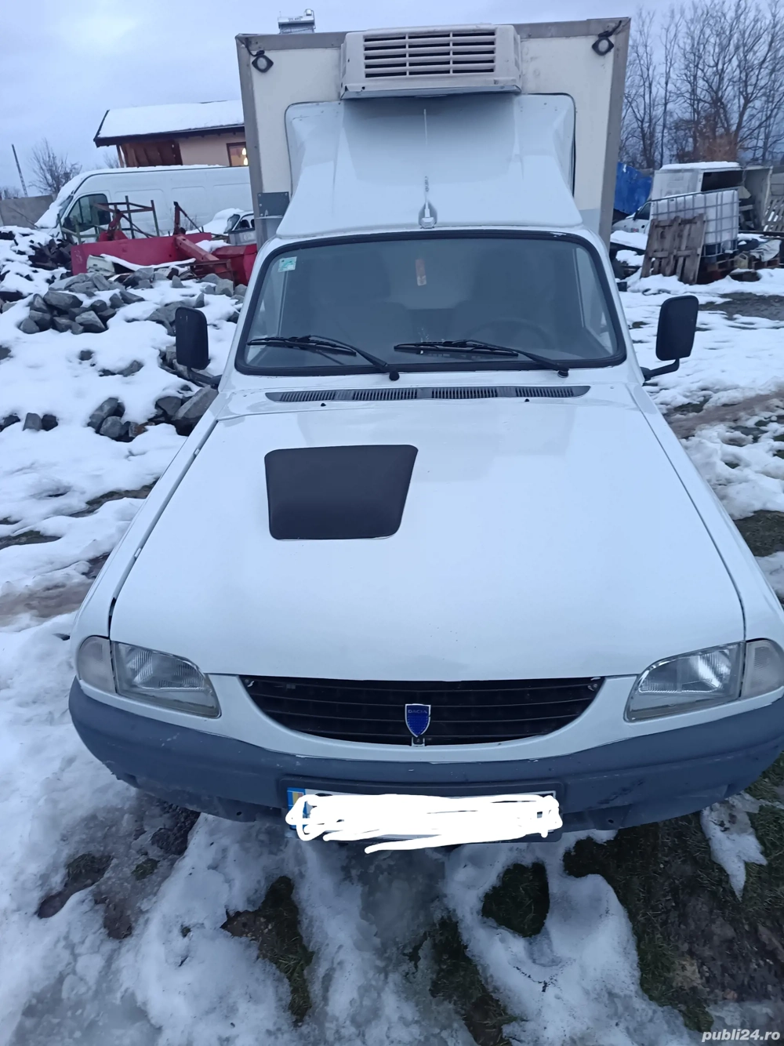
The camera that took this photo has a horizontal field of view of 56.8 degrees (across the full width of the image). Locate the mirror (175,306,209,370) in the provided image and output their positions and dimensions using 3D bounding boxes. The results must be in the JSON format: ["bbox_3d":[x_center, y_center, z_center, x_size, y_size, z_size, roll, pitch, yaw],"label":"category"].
[{"bbox_3d":[-0.703,-0.661,2.577,0.125,0.210,0.065,9,26,15],"label":"mirror"}]

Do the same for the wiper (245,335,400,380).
[{"bbox_3d":[-0.239,-0.573,2.510,0.530,0.060,0.160,-1,70,3],"label":"wiper"}]

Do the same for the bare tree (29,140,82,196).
[{"bbox_3d":[-14.041,-14.015,30.858,2.300,4.100,2.300,-2,25,3],"label":"bare tree"}]

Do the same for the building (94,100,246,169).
[{"bbox_3d":[-5.951,-14.923,30.473,10.000,5.300,6.500,2,25,10],"label":"building"}]

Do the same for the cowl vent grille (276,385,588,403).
[{"bbox_3d":[0.117,-0.420,2.360,1.050,0.028,0.085,-1,37,3],"label":"cowl vent grille"}]

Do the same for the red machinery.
[{"bbox_3d":[-4.093,-5.302,13.880,3.400,1.550,1.700,0,25,8],"label":"red machinery"}]

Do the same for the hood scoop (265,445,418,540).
[{"bbox_3d":[-0.131,-0.090,1.806,0.385,0.060,0.370,-1,36,3],"label":"hood scoop"}]

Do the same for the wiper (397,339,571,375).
[{"bbox_3d":[0.305,-0.561,2.470,0.590,0.060,0.140,-1,70,3],"label":"wiper"}]

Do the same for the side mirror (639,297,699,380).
[{"bbox_3d":[0.944,-0.628,2.460,0.180,0.290,0.090,-5,25,-6],"label":"side mirror"}]

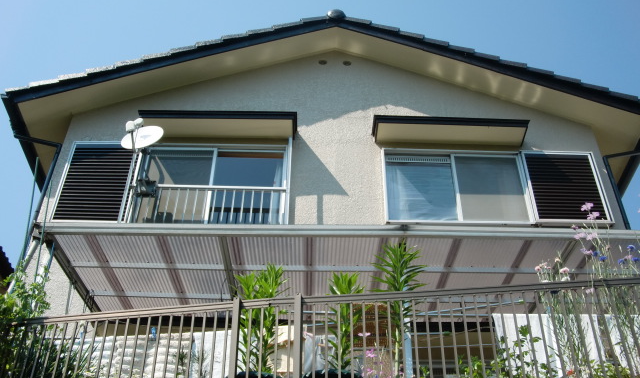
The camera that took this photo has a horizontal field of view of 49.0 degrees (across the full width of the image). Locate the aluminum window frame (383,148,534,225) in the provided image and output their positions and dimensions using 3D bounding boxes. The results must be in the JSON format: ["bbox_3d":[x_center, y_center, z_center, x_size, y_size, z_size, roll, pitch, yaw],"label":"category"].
[{"bbox_3d":[1.563,-0.033,8.026,1.651,1.078,0.120,1,-38,-1],"label":"aluminum window frame"}]

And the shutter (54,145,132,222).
[{"bbox_3d":[-2.526,-0.080,7.910,0.720,1.116,0.080,1,-38,-1],"label":"shutter"}]

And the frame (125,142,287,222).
[{"bbox_3d":[-1.225,-0.089,7.975,1.762,1.201,0.150,1,-38,-1],"label":"frame"}]

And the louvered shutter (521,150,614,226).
[{"bbox_3d":[2.805,-0.024,7.999,0.847,1.044,0.100,1,-38,-1],"label":"louvered shutter"}]

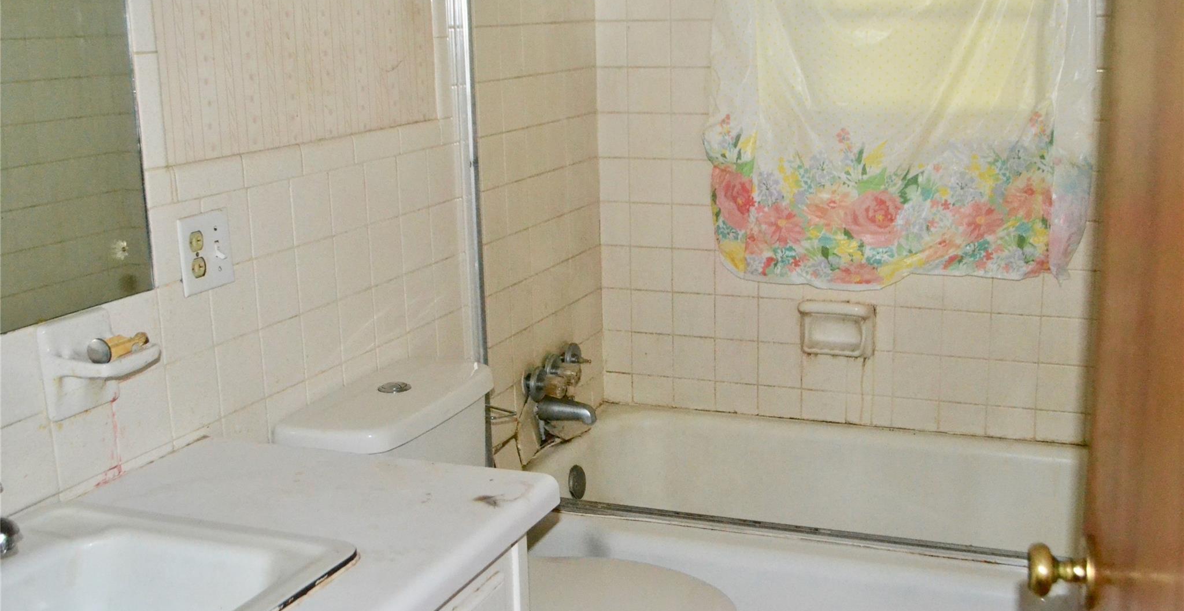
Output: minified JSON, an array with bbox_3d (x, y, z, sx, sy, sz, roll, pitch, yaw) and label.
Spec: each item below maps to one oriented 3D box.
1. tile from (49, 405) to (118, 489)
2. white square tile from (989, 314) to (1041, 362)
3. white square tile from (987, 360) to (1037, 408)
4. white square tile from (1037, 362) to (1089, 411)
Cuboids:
[{"bbox_3d":[-0.662,0.175,1.669,0.008,0.105,0.108,4,14,22],"label":"tile"},{"bbox_3d":[0.961,0.073,2.905,0.108,0.109,0.009,4,14,22],"label":"white square tile"},{"bbox_3d":[0.963,0.180,2.930,0.108,0.109,0.009,4,14,22],"label":"white square tile"},{"bbox_3d":[1.064,0.187,2.889,0.108,0.109,0.009,4,14,22],"label":"white square tile"}]

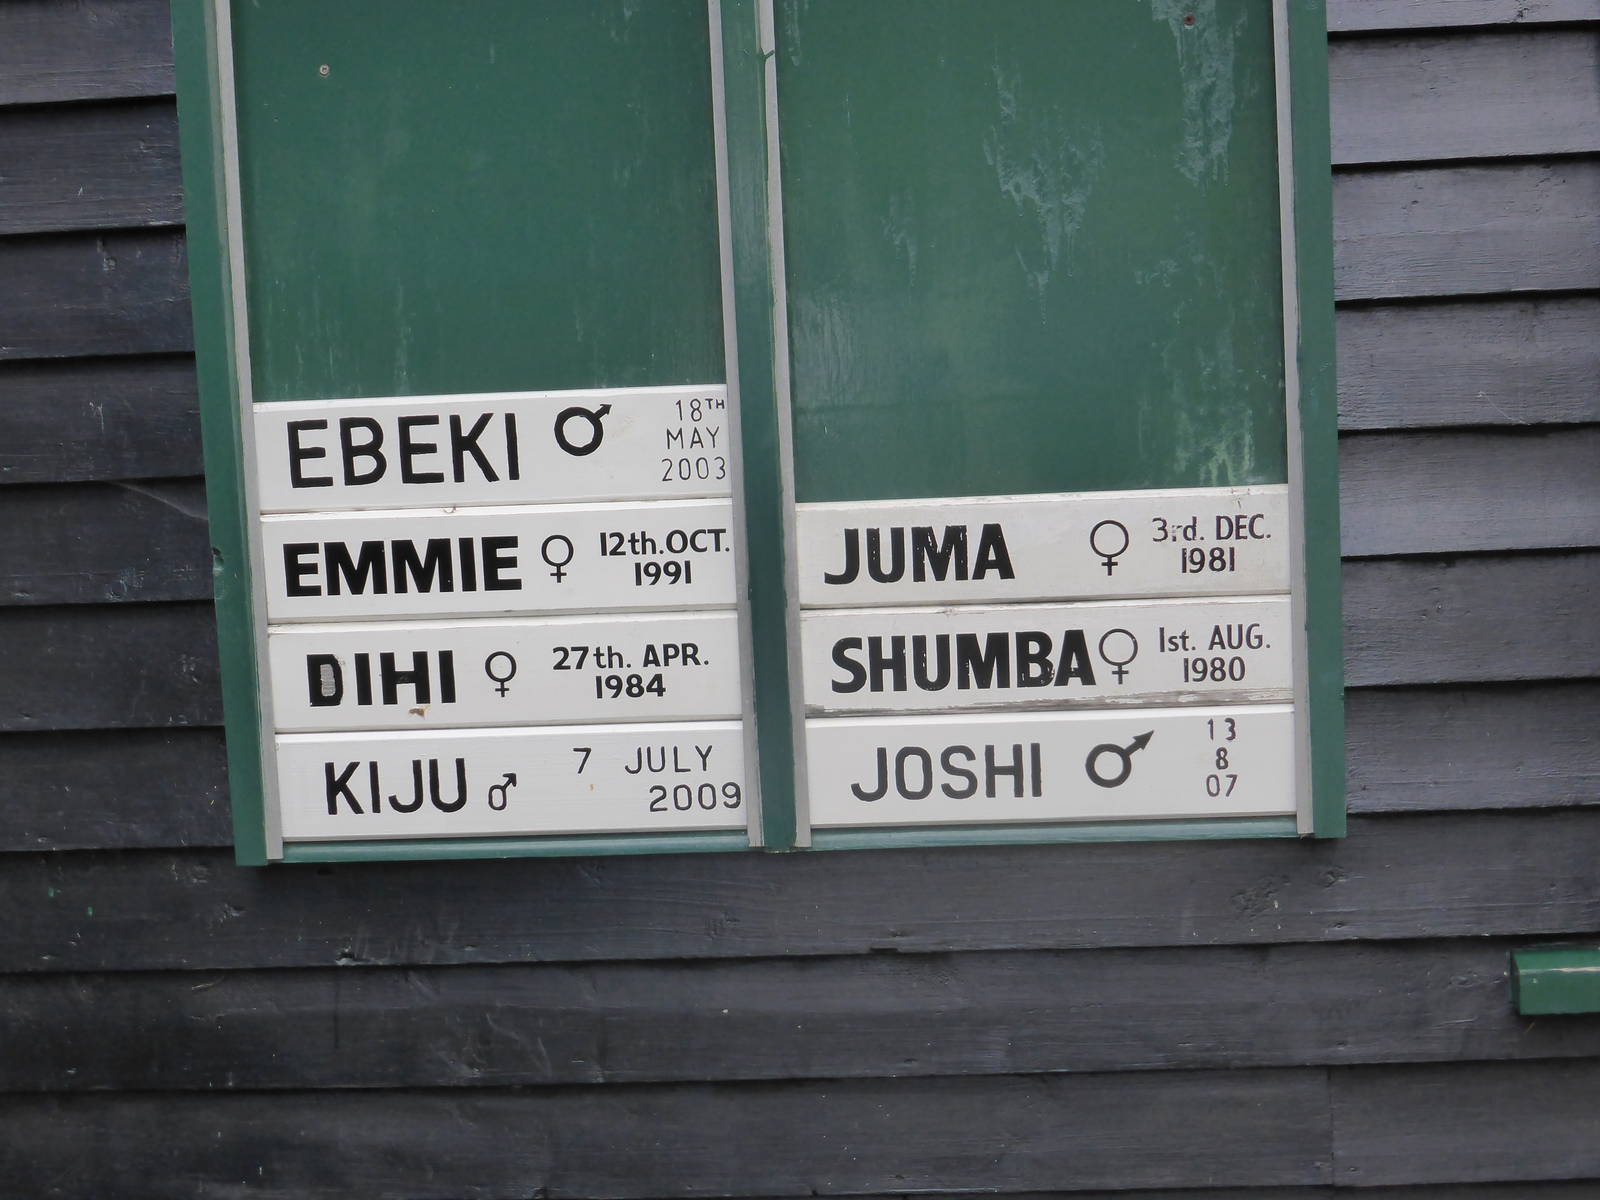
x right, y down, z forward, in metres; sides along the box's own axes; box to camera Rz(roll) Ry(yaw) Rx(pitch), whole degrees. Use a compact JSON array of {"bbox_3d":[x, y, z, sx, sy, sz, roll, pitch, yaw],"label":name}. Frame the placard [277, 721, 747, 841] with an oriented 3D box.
[{"bbox_3d":[-0.261,0.163,2.718,0.435,0.101,0.018,-2,6,5],"label":"placard"}]

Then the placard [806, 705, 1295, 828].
[{"bbox_3d":[0.223,0.147,2.673,0.440,0.099,0.018,-2,6,5],"label":"placard"}]

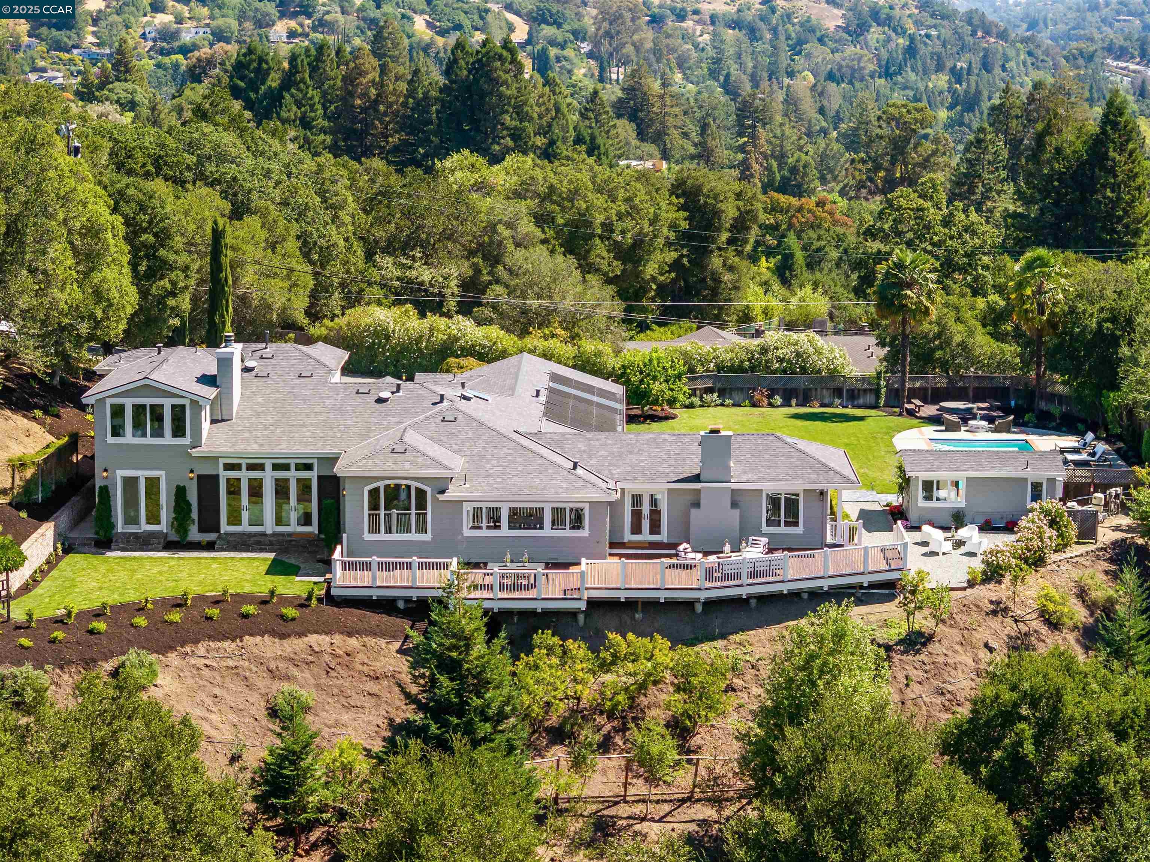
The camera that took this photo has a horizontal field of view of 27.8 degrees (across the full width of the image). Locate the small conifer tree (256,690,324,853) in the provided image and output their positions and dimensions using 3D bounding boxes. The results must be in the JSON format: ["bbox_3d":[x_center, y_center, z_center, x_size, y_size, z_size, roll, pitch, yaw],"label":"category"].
[{"bbox_3d":[-9.240,10.972,75.300,2.300,5.500,2.300,0,10,0],"label":"small conifer tree"}]

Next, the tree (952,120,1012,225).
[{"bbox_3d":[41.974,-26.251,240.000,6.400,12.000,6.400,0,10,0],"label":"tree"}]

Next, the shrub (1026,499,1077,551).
[{"bbox_3d":[19.522,3.868,95.300,2.100,2.000,2.000,0,10,0],"label":"shrub"}]

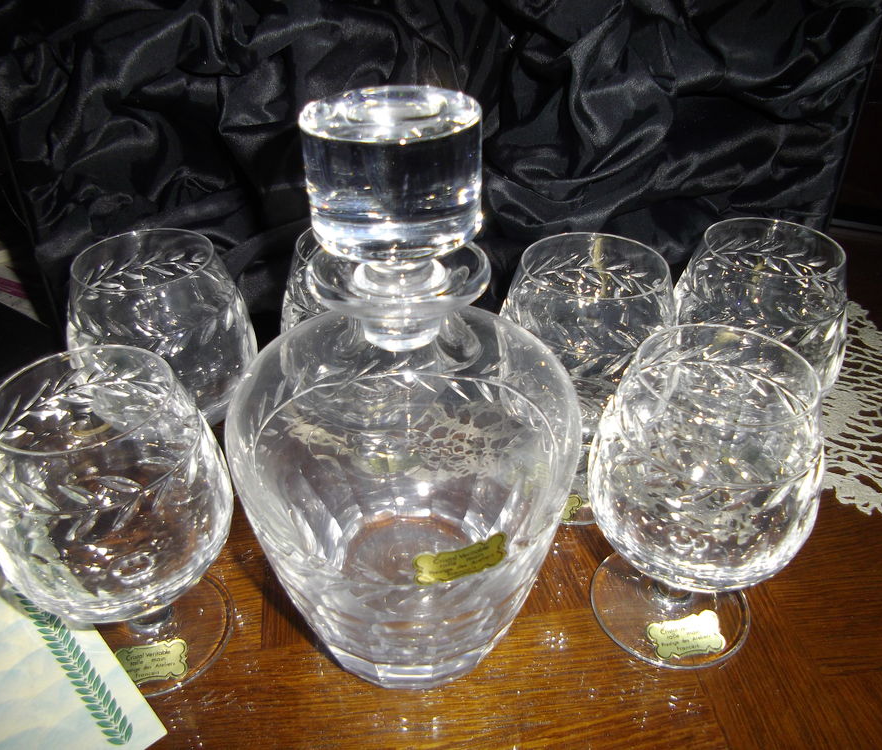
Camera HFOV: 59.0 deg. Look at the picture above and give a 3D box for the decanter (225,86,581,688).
[{"bbox_3d":[-0.013,0.014,0.276,0.125,0.213,0.125,0,35,0],"label":"decanter"}]

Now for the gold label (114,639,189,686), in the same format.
[{"bbox_3d":[-0.116,0.115,0.310,0.030,0.001,0.017,-7,44,-9],"label":"gold label"}]

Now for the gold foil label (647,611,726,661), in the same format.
[{"bbox_3d":[0.101,0.107,0.320,0.030,0.001,0.018,-7,44,-8],"label":"gold foil label"}]

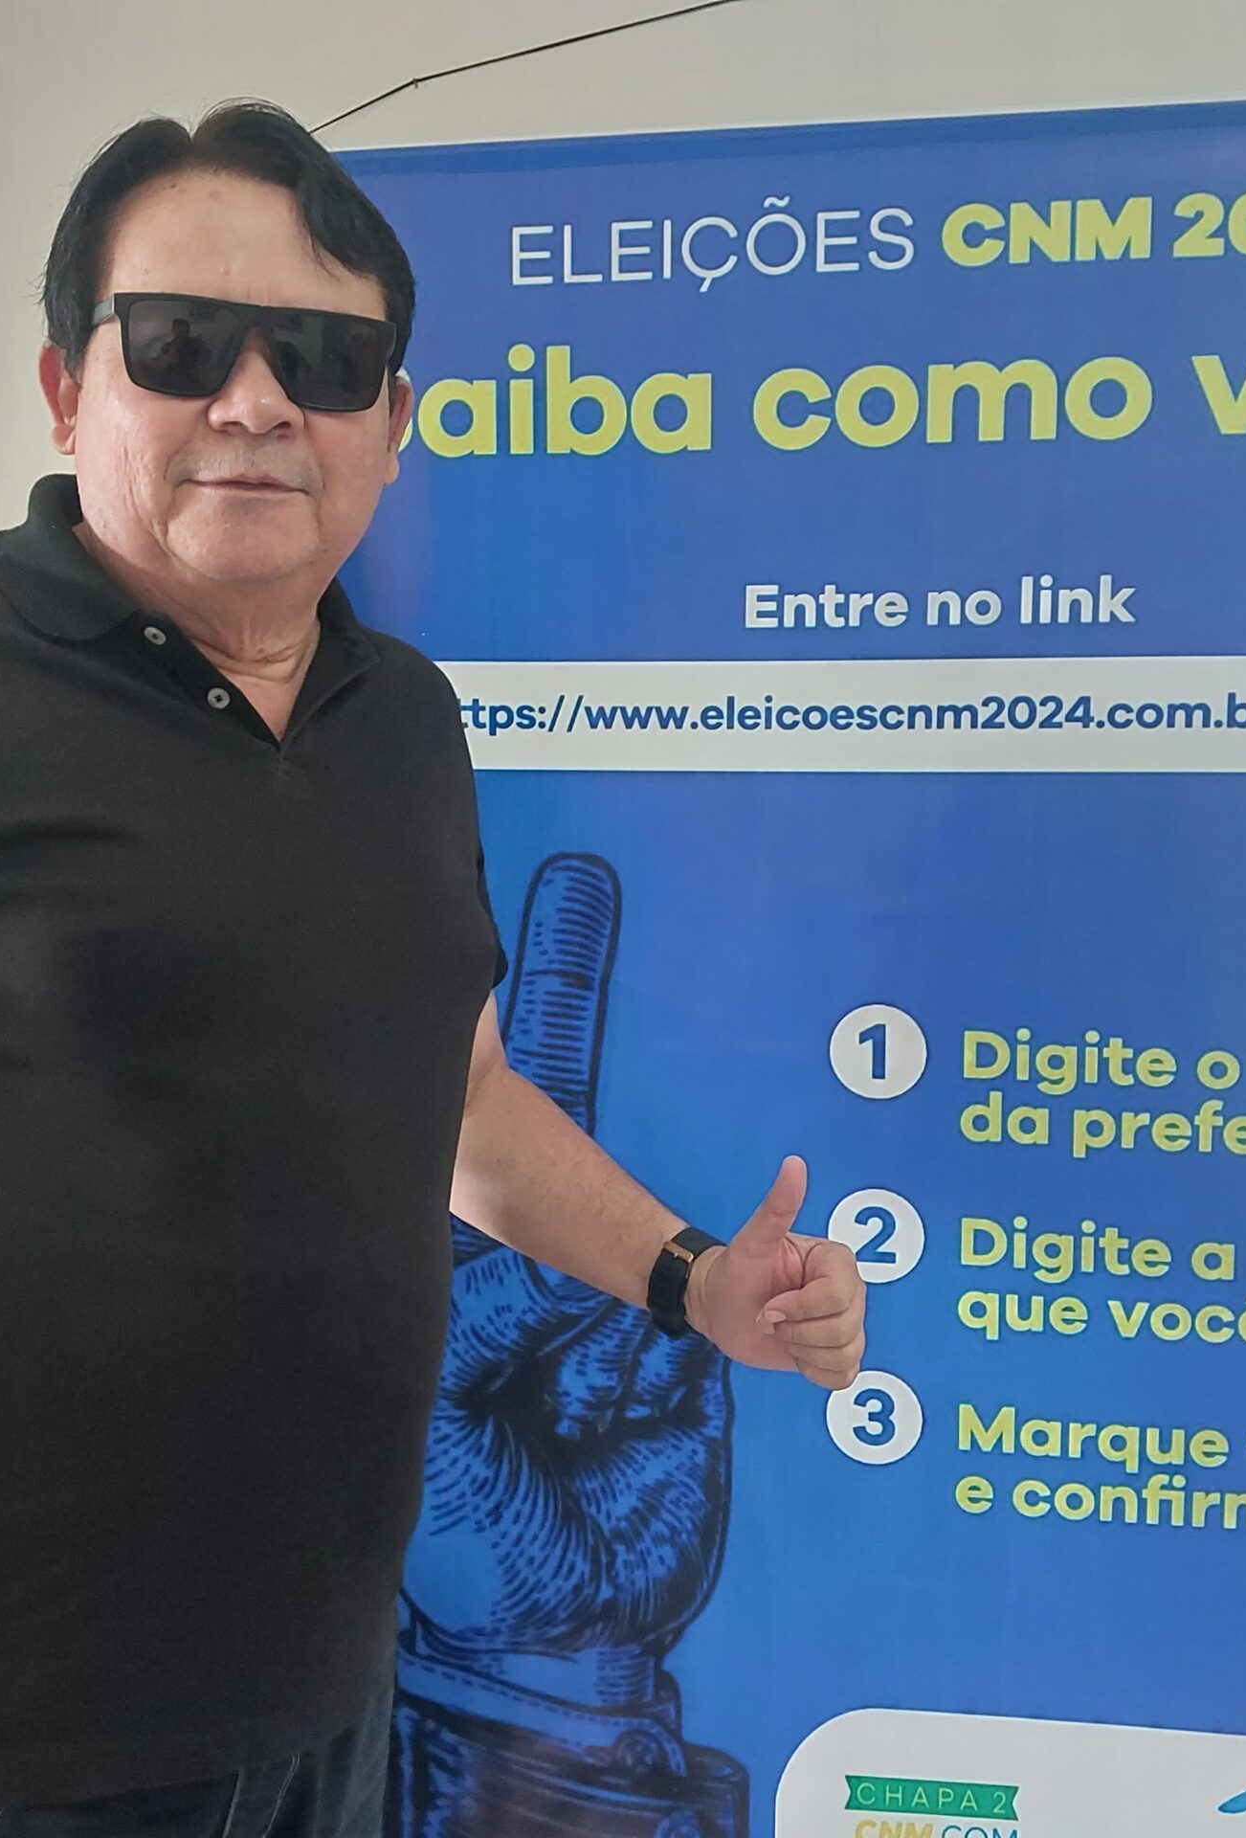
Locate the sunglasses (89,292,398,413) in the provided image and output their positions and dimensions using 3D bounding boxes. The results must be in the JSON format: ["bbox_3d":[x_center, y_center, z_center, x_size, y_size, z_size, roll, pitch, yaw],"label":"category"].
[{"bbox_3d":[-0.207,-0.290,1.128,0.148,0.052,0.150,1,6,-19],"label":"sunglasses"}]

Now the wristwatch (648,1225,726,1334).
[{"bbox_3d":[0.044,0.207,1.210,0.038,0.065,0.056,19,-18,36],"label":"wristwatch"}]

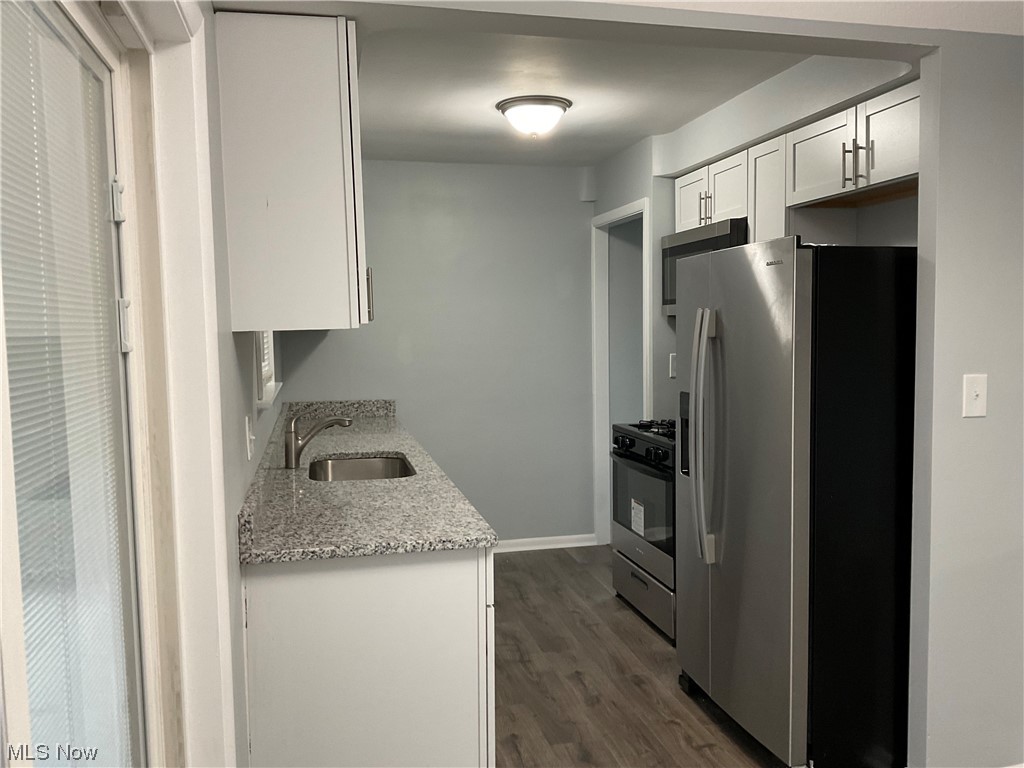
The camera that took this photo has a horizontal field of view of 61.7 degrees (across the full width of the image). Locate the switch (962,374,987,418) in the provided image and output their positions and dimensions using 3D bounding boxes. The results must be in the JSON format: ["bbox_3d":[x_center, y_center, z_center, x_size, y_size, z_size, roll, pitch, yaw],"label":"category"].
[{"bbox_3d":[1.317,0.034,2.434,0.080,0.123,0.014,-2,4,-13],"label":"switch"}]

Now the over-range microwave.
[{"bbox_3d":[1.062,-0.539,4.134,0.404,0.415,0.762,-2,4,-13],"label":"over-range microwave"}]

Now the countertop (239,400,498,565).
[{"bbox_3d":[-0.688,0.272,3.643,0.637,0.130,3.090,-2,4,-13],"label":"countertop"}]

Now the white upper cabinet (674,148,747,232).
[{"bbox_3d":[1.095,-0.897,4.118,0.325,0.298,0.768,-2,4,-13],"label":"white upper cabinet"}]

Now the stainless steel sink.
[{"bbox_3d":[-0.603,0.426,3.420,0.400,0.190,0.590,-2,4,-13],"label":"stainless steel sink"}]

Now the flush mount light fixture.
[{"bbox_3d":[0.102,-1.182,3.871,0.356,0.145,0.356,-1,4,0],"label":"flush mount light fixture"}]

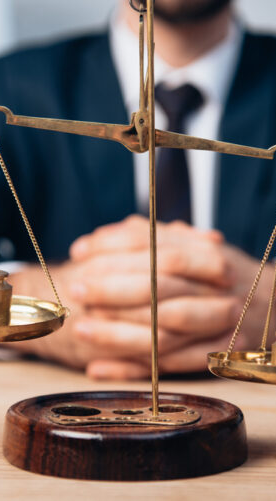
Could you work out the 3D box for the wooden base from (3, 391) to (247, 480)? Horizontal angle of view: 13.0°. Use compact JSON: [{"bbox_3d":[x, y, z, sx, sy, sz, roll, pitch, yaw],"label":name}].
[{"bbox_3d":[-0.006,0.094,0.630,0.127,0.021,0.127,0,3,0],"label":"wooden base"}]

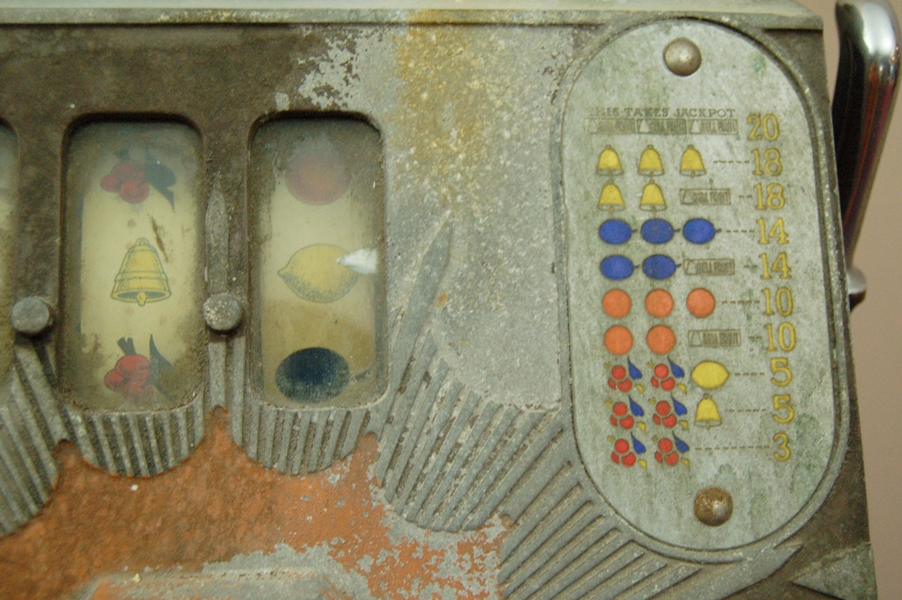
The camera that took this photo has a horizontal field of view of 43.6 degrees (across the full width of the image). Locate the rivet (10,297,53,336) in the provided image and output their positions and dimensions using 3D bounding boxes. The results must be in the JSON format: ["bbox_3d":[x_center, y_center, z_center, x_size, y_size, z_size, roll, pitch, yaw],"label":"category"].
[{"bbox_3d":[-0.108,0.004,0.289,0.010,0.010,0.004,0,-11,-5],"label":"rivet"}]

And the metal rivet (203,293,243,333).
[{"bbox_3d":[-0.060,0.003,0.294,0.010,0.010,0.004,0,-11,-5],"label":"metal rivet"}]

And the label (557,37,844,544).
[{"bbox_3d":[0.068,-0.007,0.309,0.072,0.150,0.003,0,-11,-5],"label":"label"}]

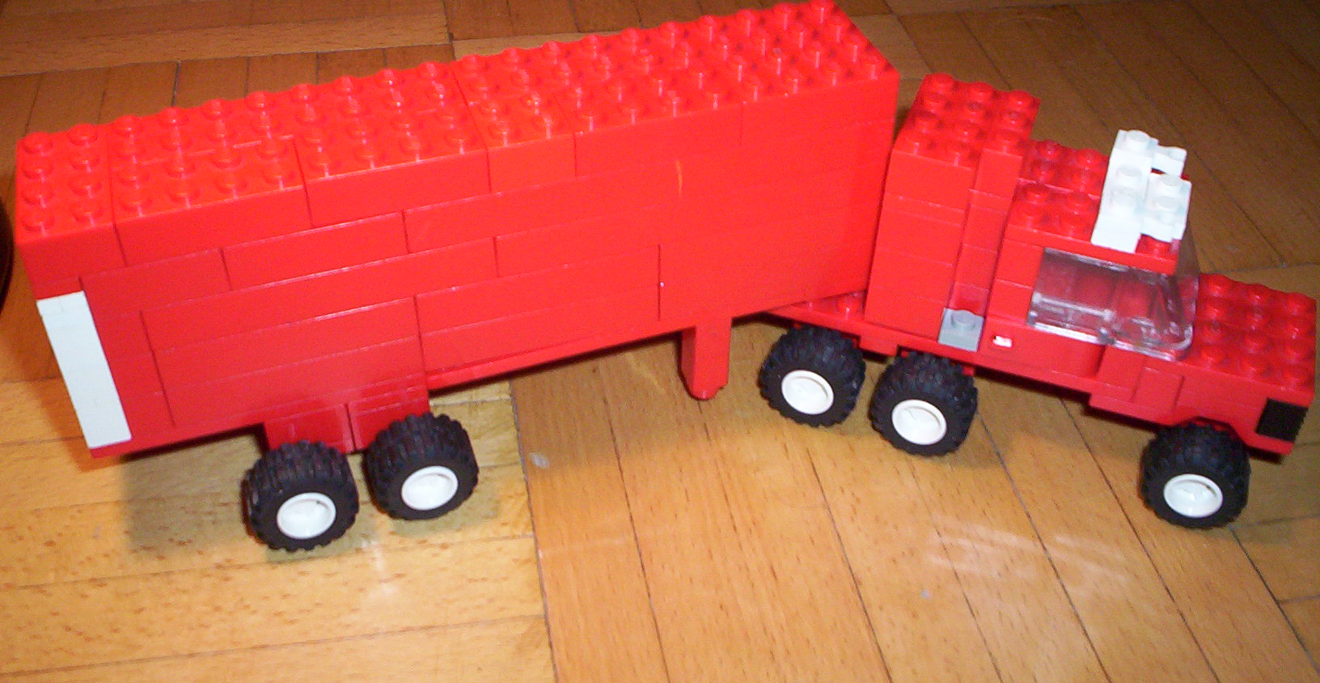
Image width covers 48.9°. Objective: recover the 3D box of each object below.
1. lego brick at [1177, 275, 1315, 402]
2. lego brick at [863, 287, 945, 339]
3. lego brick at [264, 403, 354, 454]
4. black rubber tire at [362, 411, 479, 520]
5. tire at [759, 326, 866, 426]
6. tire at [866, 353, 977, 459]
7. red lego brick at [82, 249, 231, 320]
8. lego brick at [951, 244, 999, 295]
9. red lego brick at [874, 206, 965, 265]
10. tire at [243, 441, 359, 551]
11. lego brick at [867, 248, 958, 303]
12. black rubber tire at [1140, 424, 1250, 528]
[{"bbox_3d":[0.117,-0.002,0.293,0.029,0.005,0.032,15,41,14],"label":"lego brick"},{"bbox_3d":[0.056,-0.014,0.309,0.016,0.011,0.026,14,41,14],"label":"lego brick"},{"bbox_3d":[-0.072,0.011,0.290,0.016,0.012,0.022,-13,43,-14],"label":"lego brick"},{"bbox_3d":[-0.048,0.025,0.292,0.021,0.021,0.012,-11,42,-15],"label":"black rubber tire"},{"bbox_3d":[0.034,0.007,0.316,0.021,0.021,0.012,14,41,14],"label":"tire"},{"bbox_3d":[0.057,0.013,0.310,0.021,0.021,0.012,14,41,14],"label":"tire"},{"bbox_3d":[-0.090,-0.015,0.258,0.024,0.010,0.013,-12,42,-14],"label":"red lego brick"},{"bbox_3d":[0.068,-0.020,0.302,0.008,0.010,0.015,14,41,14],"label":"lego brick"},{"bbox_3d":[0.056,-0.029,0.296,0.016,0.010,0.026,15,41,14],"label":"red lego brick"},{"bbox_3d":[-0.070,0.030,0.286,0.021,0.021,0.012,-11,42,-15],"label":"tire"},{"bbox_3d":[0.056,-0.022,0.303,0.016,0.011,0.026,14,41,14],"label":"lego brick"},{"bbox_3d":[0.110,0.027,0.295,0.021,0.021,0.012,14,41,14],"label":"black rubber tire"}]

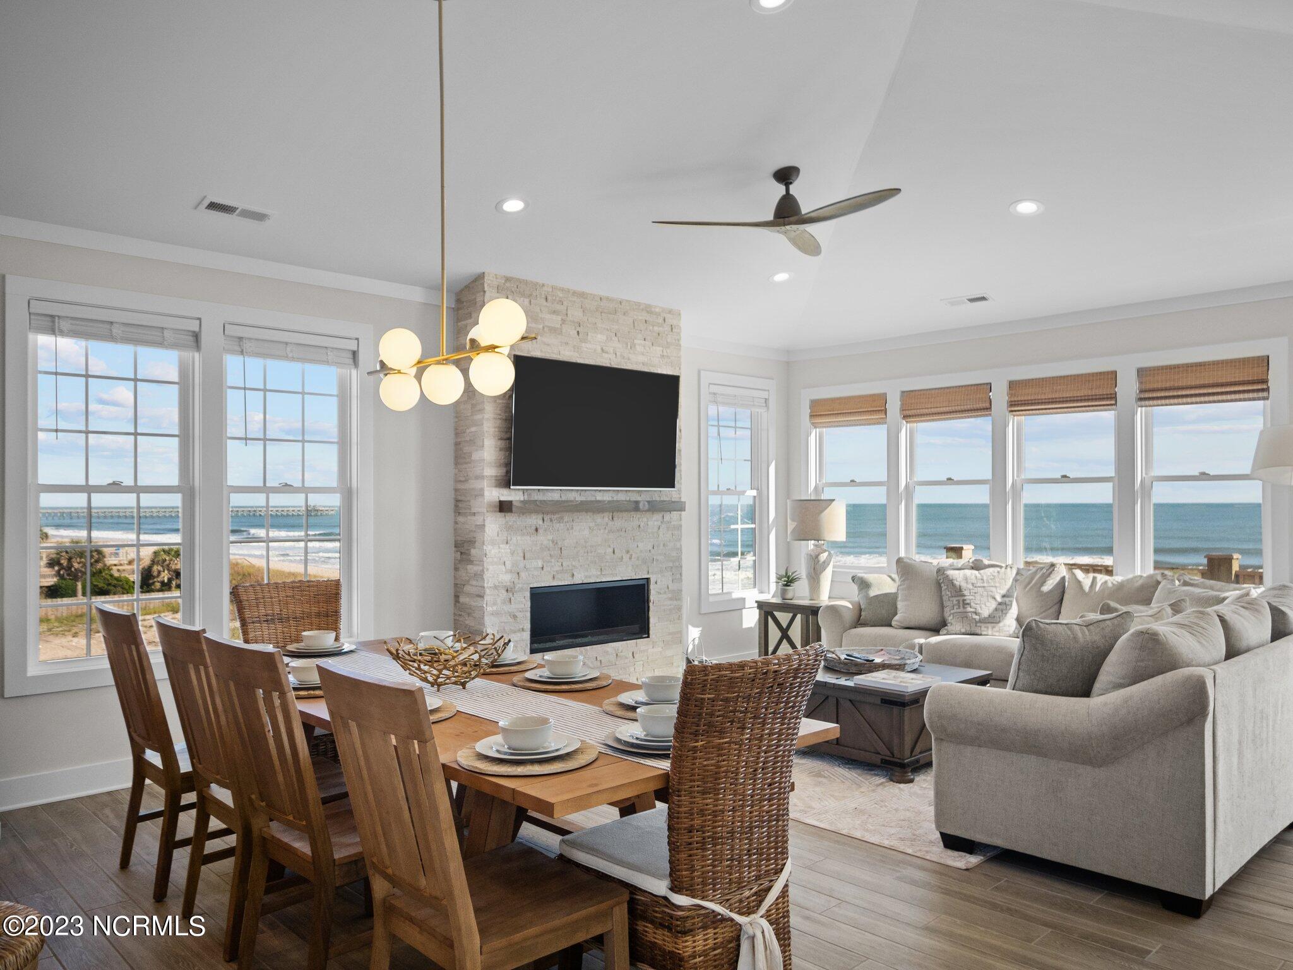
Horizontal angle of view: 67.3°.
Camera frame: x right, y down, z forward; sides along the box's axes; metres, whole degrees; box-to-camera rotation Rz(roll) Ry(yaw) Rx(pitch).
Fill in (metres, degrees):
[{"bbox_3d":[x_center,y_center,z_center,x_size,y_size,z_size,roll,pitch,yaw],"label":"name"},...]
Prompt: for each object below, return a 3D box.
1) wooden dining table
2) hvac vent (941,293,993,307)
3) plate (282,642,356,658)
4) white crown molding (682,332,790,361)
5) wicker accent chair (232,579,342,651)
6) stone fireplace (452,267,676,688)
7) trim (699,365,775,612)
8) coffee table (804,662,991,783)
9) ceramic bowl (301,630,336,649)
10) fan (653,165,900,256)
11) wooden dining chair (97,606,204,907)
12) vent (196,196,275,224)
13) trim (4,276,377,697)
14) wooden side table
[{"bbox_3d":[-0.686,1.093,3.389,1.080,0.760,2.530,1,-1,-44],"label":"wooden dining table"},{"bbox_3d":[2.288,-1.322,6.939,0.335,0.030,0.140,-1,-16,46],"label":"hvac vent"},{"bbox_3d":[-1.431,0.711,4.219,0.326,0.028,0.326,0,-1,0],"label":"plate"},{"bbox_3d":[0.683,-1.141,7.948,1.610,0.100,0.047,1,-1,-44],"label":"white crown molding"},{"bbox_3d":[-1.467,0.968,4.263,0.500,1.040,0.570,1,-1,-44],"label":"wicker accent chair"},{"bbox_3d":[-0.468,0.113,6.636,1.735,2.820,0.370,1,-1,-44],"label":"stone fireplace"},{"bbox_3d":[0.764,0.059,8.119,0.950,1.950,0.090,1,-1,-44],"label":"trim"},{"bbox_3d":[1.303,1.262,5.329,0.850,0.460,0.830,1,-1,-44],"label":"coffee table"},{"bbox_3d":[-1.413,0.667,4.190,0.139,0.062,0.139,0,-1,0],"label":"ceramic bowl"},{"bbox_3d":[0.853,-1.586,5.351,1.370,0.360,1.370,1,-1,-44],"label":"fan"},{"bbox_3d":[-1.759,0.967,3.717,0.560,1.025,0.480,1,-1,-44],"label":"wooden dining chair"},{"bbox_3d":[-2.005,-1.346,4.761,0.350,0.025,0.148,1,-15,-44],"label":"vent"},{"bbox_3d":[-2.295,0.014,5.129,1.860,1.945,0.070,1,-1,-44],"label":"trim"},{"bbox_3d":[1.321,1.236,7.769,0.711,0.610,0.557,1,-1,-44],"label":"wooden side table"}]

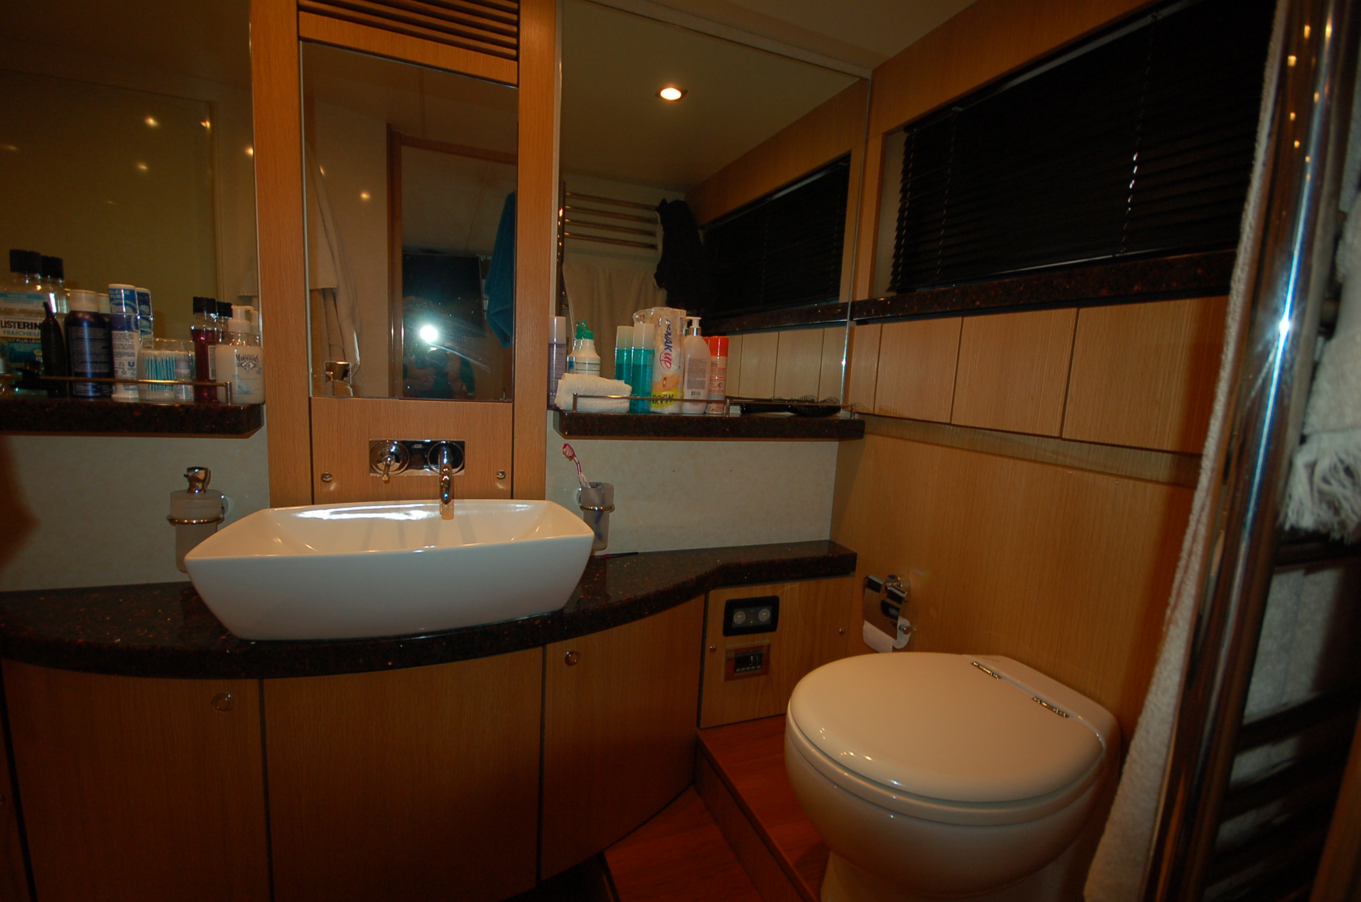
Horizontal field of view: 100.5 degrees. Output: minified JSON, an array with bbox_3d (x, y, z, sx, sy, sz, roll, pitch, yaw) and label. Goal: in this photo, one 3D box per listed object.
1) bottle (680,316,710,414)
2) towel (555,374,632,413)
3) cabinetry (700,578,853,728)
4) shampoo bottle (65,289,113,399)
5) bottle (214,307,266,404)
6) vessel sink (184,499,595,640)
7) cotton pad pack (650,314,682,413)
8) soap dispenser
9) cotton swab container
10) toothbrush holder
[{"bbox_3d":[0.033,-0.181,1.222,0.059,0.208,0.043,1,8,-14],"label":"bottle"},{"bbox_3d":[-0.176,-0.115,1.144,0.152,0.076,0.083,0,9,-22],"label":"towel"},{"bbox_3d":[0.217,0.469,1.403,0.394,0.340,0.102,0,9,-22],"label":"cabinetry"},{"bbox_3d":[-0.908,-0.163,0.865,0.050,0.165,0.050,11,11,44],"label":"shampoo bottle"},{"bbox_3d":[-0.721,-0.158,0.928,0.045,0.158,0.062,10,11,40],"label":"bottle"},{"bbox_3d":[-0.430,0.188,0.938,0.538,0.144,0.300,0,9,-22],"label":"vessel sink"},{"bbox_3d":[-0.027,-0.187,1.197,0.065,0.220,0.062,2,8,-12],"label":"cotton pad pack"},{"bbox_3d":[-0.796,0.113,0.928,0.069,0.174,0.069,10,11,40],"label":"soap dispenser"},{"bbox_3d":[-0.814,-0.126,0.897,0.065,0.096,0.065,-4,11,-41],"label":"cotton swab container"},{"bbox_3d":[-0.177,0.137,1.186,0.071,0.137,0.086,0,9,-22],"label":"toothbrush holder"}]

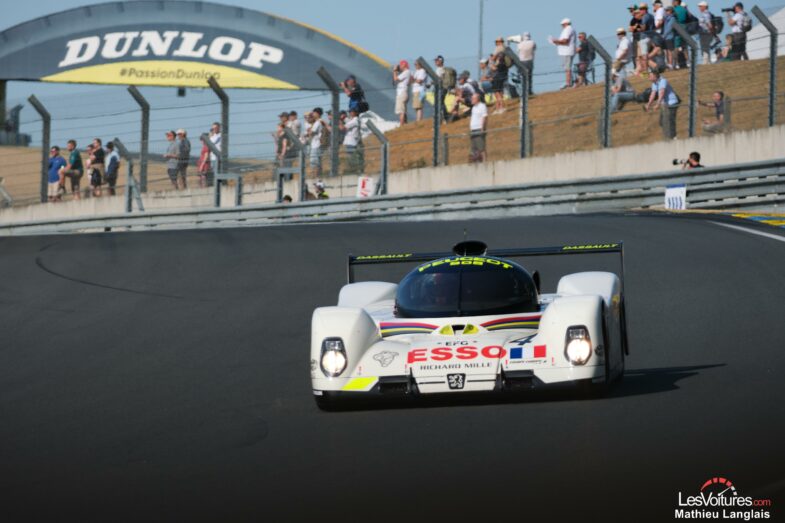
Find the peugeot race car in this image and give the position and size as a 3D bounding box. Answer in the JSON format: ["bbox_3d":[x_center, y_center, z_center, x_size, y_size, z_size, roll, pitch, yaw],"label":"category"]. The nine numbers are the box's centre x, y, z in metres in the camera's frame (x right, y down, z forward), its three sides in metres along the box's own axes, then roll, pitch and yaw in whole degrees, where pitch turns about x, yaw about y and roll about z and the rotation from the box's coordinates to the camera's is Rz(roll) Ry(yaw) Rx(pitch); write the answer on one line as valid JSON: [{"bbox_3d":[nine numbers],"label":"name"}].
[{"bbox_3d":[0.555,0.410,53.500,1.970,1.090,4.800,-3,1,4],"label":"peugeot race car"}]

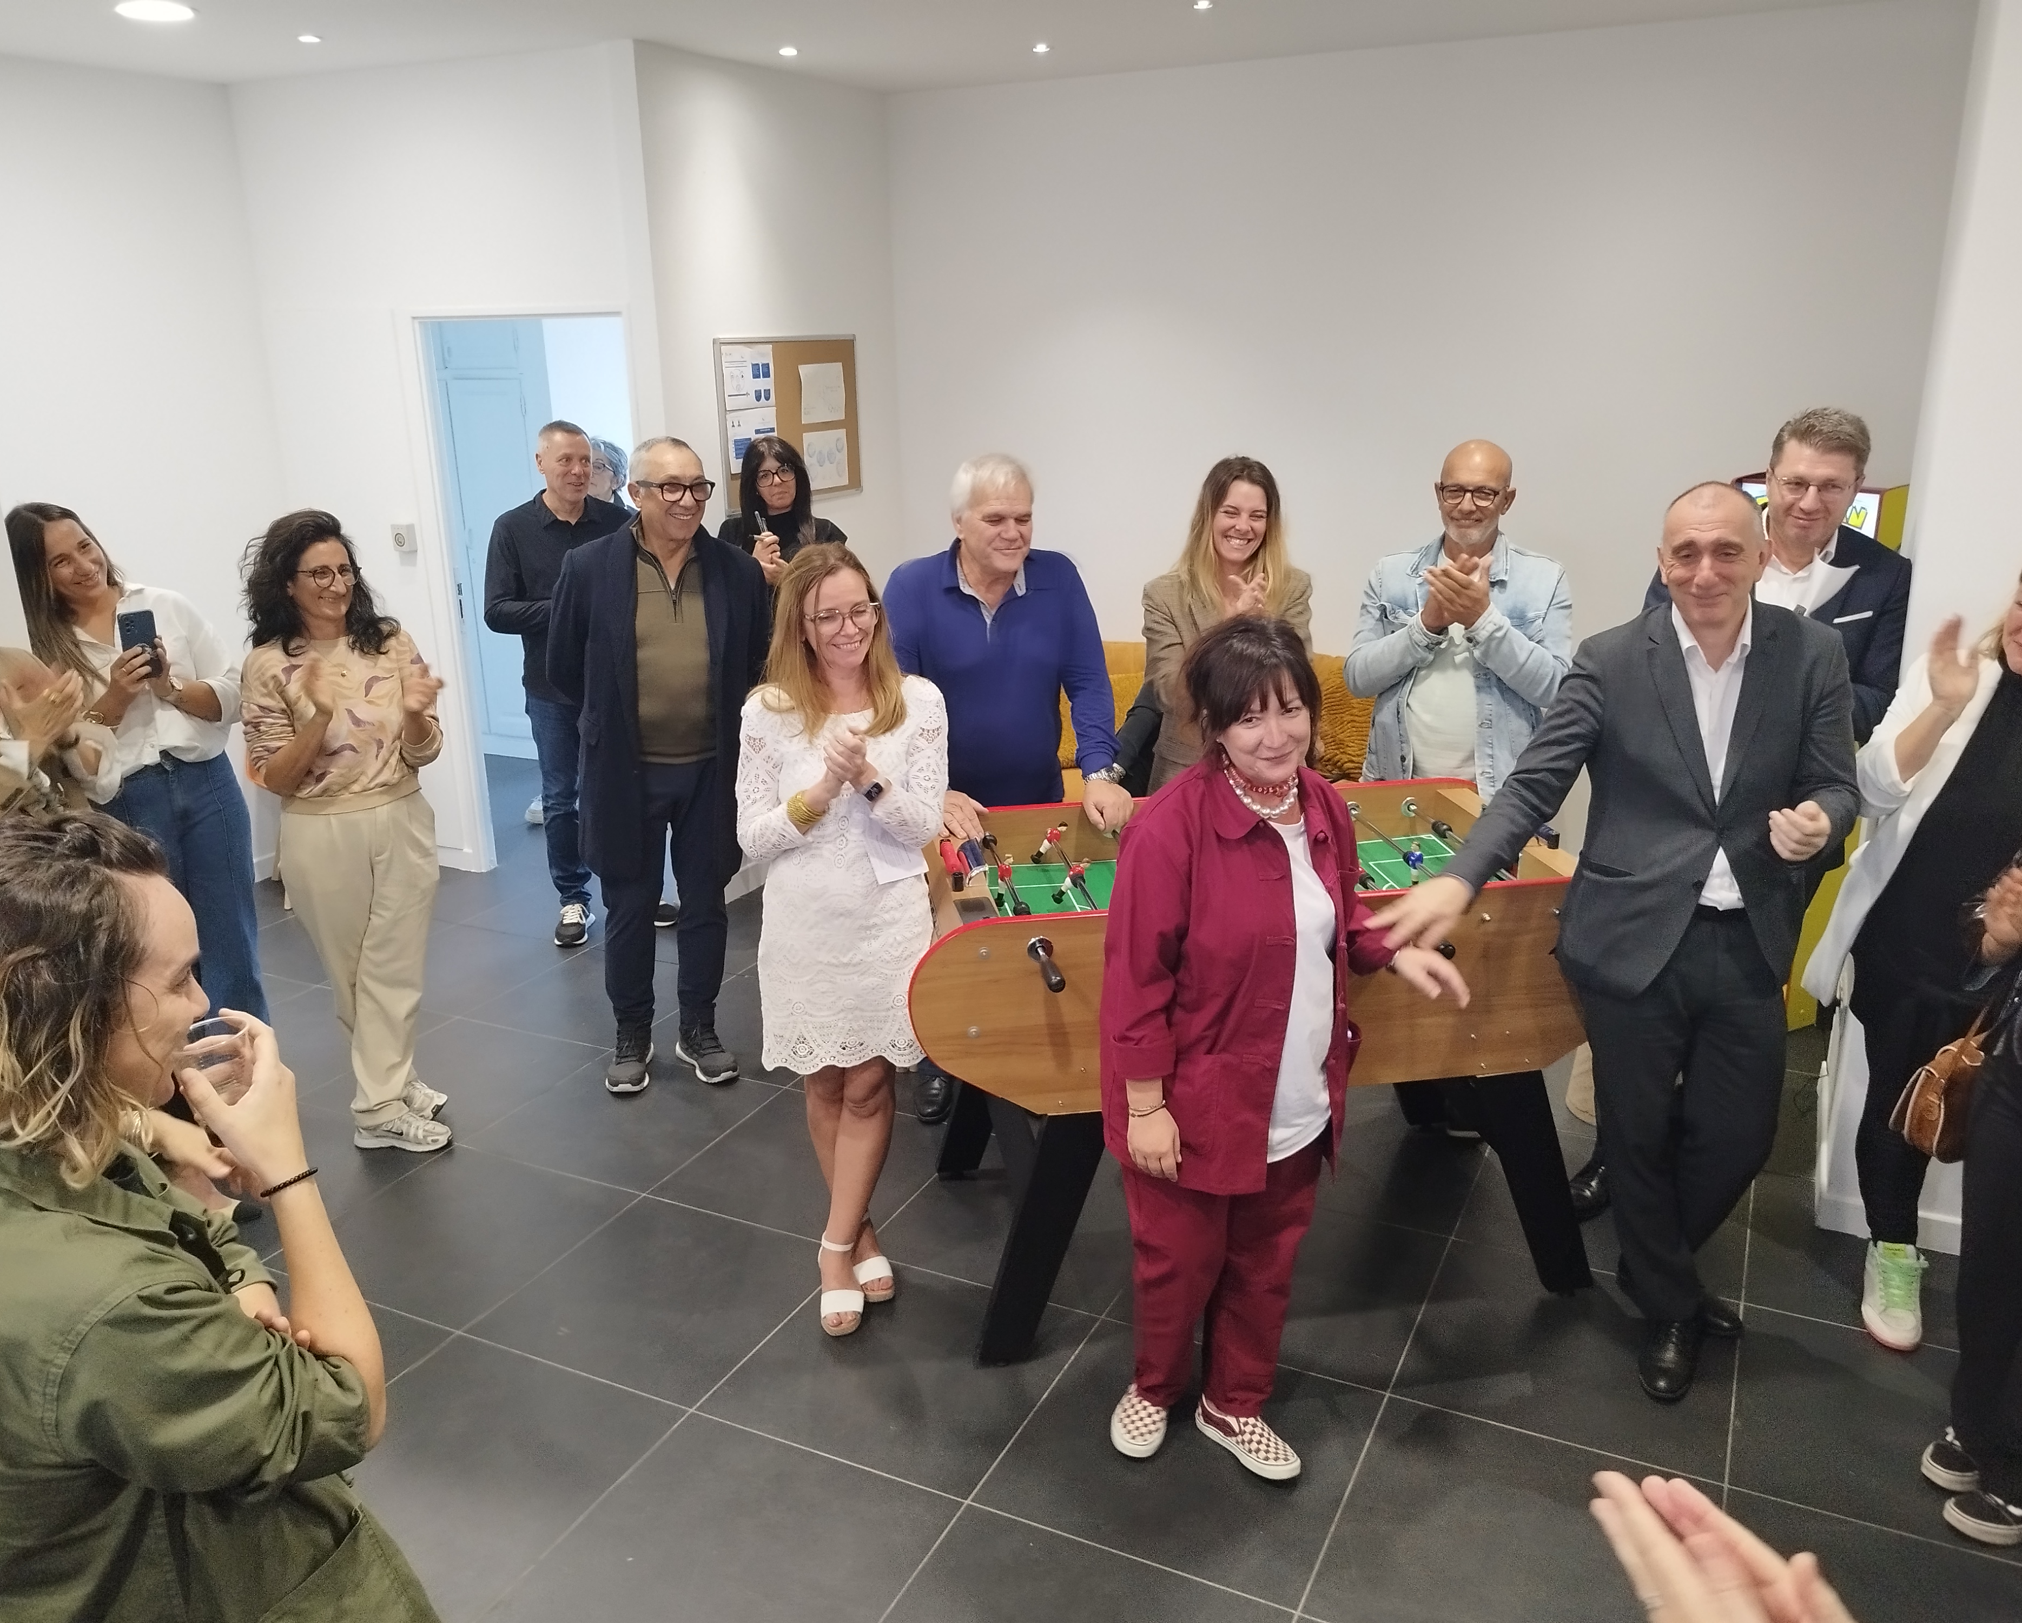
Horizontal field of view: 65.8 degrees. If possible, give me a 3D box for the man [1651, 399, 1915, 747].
[{"bbox_3d":[1.631,0.020,3.499,0.560,1.790,0.420,5,18,21],"label":"man"}]

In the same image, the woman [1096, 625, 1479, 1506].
[{"bbox_3d":[0.446,0.404,2.795,0.640,1.520,0.430,-10,19,-27],"label":"woman"}]

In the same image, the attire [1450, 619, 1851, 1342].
[{"bbox_3d":[1.201,0.328,2.968,0.670,1.450,0.460,4,18,17],"label":"attire"}]

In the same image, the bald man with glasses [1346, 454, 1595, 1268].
[{"bbox_3d":[1.123,-0.037,3.865,0.570,1.710,0.420,4,18,16],"label":"bald man with glasses"}]

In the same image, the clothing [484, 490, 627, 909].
[{"bbox_3d":[-1.468,-0.327,5.301,0.520,1.400,0.340,-11,20,-30],"label":"clothing"}]

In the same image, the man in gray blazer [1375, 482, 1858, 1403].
[{"bbox_3d":[1.137,0.225,3.003,0.850,1.710,0.500,6,18,22],"label":"man in gray blazer"}]

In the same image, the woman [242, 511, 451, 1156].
[{"bbox_3d":[-1.579,0.080,3.849,0.500,1.615,0.430,-16,22,-39],"label":"woman"}]

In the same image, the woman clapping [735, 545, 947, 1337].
[{"bbox_3d":[-0.319,0.271,3.143,0.450,1.605,0.400,-4,17,-9],"label":"woman clapping"}]

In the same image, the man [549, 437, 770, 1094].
[{"bbox_3d":[-0.946,-0.112,4.234,0.570,1.730,0.400,-6,18,-16],"label":"man"}]

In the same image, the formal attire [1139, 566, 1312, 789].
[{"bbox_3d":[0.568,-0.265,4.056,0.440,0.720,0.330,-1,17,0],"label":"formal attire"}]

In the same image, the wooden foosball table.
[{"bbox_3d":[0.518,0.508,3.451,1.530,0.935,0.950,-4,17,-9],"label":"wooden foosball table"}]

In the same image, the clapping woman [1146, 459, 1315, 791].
[{"bbox_3d":[0.573,-0.076,4.110,0.460,1.665,0.380,0,17,3],"label":"clapping woman"}]

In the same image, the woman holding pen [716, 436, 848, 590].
[{"bbox_3d":[-0.773,-0.448,5.444,0.460,1.660,0.400,-5,17,-13],"label":"woman holding pen"}]

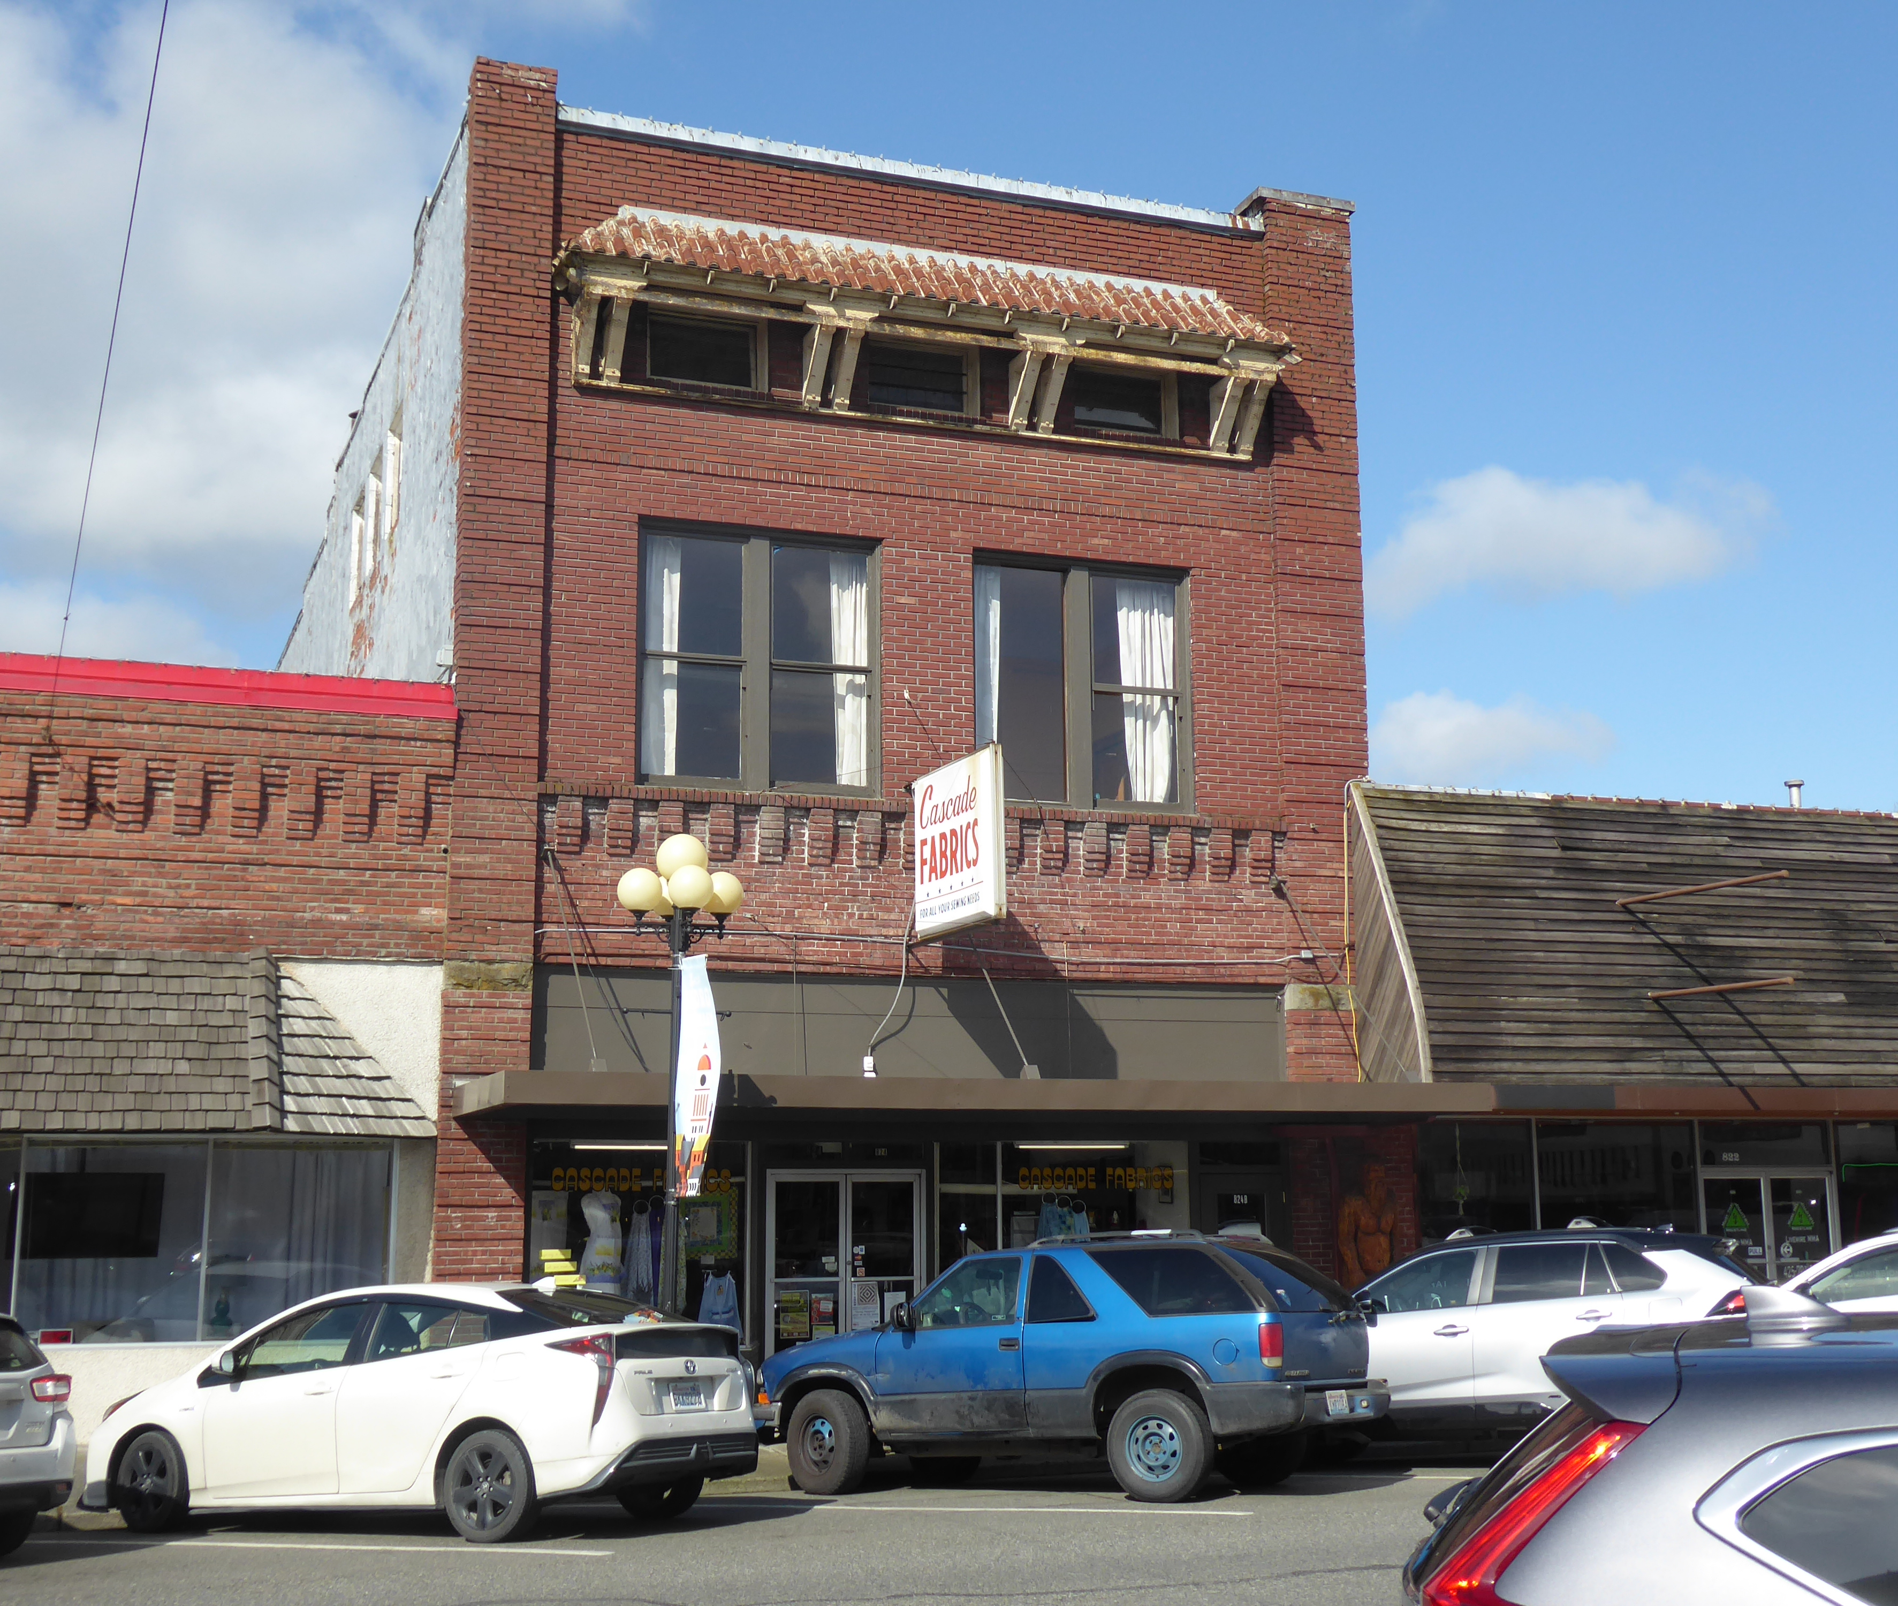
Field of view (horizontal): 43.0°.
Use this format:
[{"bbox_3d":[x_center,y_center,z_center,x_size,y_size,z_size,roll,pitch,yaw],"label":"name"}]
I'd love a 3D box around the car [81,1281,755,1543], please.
[{"bbox_3d":[-3.458,3.827,15.315,4.550,1.475,1.790,-8,-14,28],"label":"car"}]

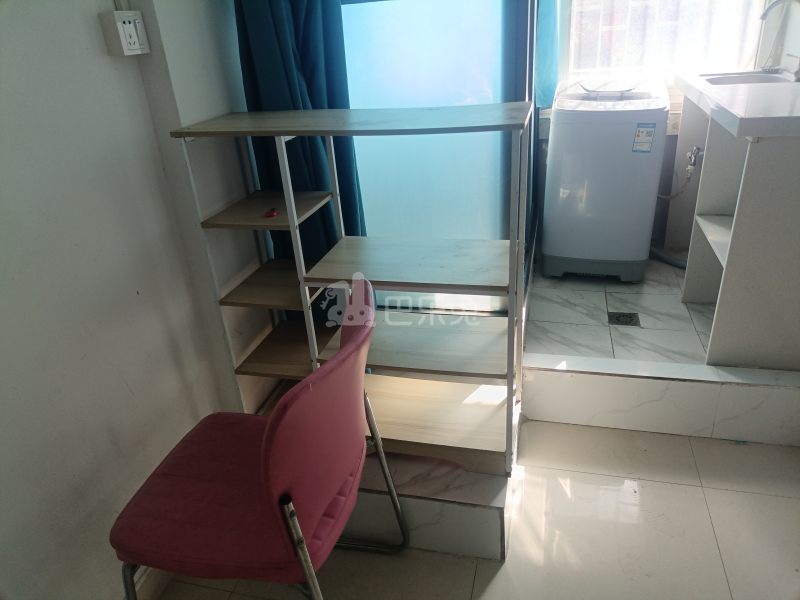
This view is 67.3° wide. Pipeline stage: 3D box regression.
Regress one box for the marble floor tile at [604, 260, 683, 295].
[{"bbox_3d":[1.032,-0.083,2.568,0.300,0.010,0.300,3,26,15],"label":"marble floor tile"}]

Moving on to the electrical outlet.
[{"bbox_3d":[-0.595,-0.580,1.307,0.041,0.086,0.086,3,26,15],"label":"electrical outlet"}]

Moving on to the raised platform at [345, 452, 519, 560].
[{"bbox_3d":[-0.070,0.442,1.891,0.857,0.188,0.620,3,26,15],"label":"raised platform"}]

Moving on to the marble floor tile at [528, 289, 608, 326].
[{"bbox_3d":[0.667,0.030,2.386,0.300,0.010,0.294,3,26,15],"label":"marble floor tile"}]

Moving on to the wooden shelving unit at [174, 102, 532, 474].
[{"bbox_3d":[-0.073,-0.019,1.636,0.803,0.940,0.295,3,28,14],"label":"wooden shelving unit"}]

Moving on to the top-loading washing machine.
[{"bbox_3d":[0.857,-0.520,2.597,0.440,0.775,0.450,3,26,15],"label":"top-loading washing machine"}]

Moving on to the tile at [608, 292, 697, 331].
[{"bbox_3d":[0.957,0.045,2.310,0.300,0.010,0.294,3,26,15],"label":"tile"}]

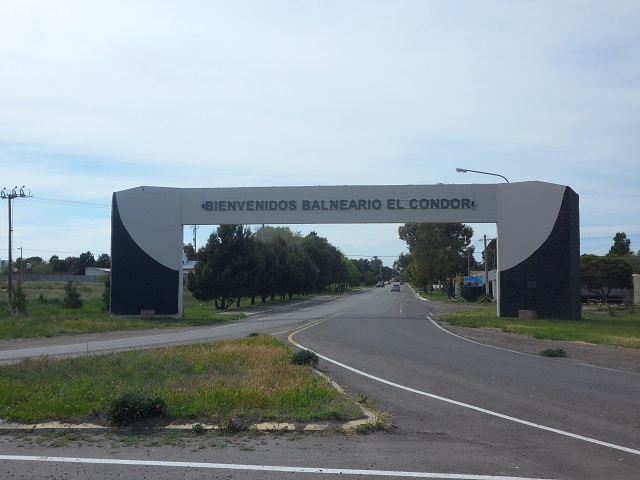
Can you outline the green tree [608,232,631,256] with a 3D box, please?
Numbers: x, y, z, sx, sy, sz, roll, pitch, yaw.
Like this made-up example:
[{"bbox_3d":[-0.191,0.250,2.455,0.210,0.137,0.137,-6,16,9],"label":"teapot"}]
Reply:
[{"bbox_3d":[47.277,3.539,107.988,4.105,9.470,4.105,0,-4,0],"label":"green tree"}]

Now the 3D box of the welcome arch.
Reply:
[{"bbox_3d":[0.884,0.576,32.627,21.874,6.205,1.300,0,-4,6],"label":"welcome arch"}]

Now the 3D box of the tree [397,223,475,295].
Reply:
[{"bbox_3d":[14.932,1.801,88.058,9.648,10.729,9.648,0,-4,0],"label":"tree"}]

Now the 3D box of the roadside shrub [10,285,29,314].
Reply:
[{"bbox_3d":[-16.031,3.149,36.375,1.067,1.669,1.067,0,-4,0],"label":"roadside shrub"}]

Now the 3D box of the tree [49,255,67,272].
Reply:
[{"bbox_3d":[-67.102,7.472,174.873,4.605,7.535,4.605,0,-4,0],"label":"tree"}]

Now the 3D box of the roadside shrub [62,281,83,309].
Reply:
[{"bbox_3d":[-15.658,3.470,43.368,1.208,1.738,1.208,0,-4,0],"label":"roadside shrub"}]

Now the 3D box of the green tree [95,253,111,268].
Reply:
[{"bbox_3d":[-53.011,6.928,167.894,4.666,7.726,4.666,0,-4,0],"label":"green tree"}]

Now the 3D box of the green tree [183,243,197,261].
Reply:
[{"bbox_3d":[-24.983,4.552,129.968,3.801,8.167,3.801,0,-4,0],"label":"green tree"}]

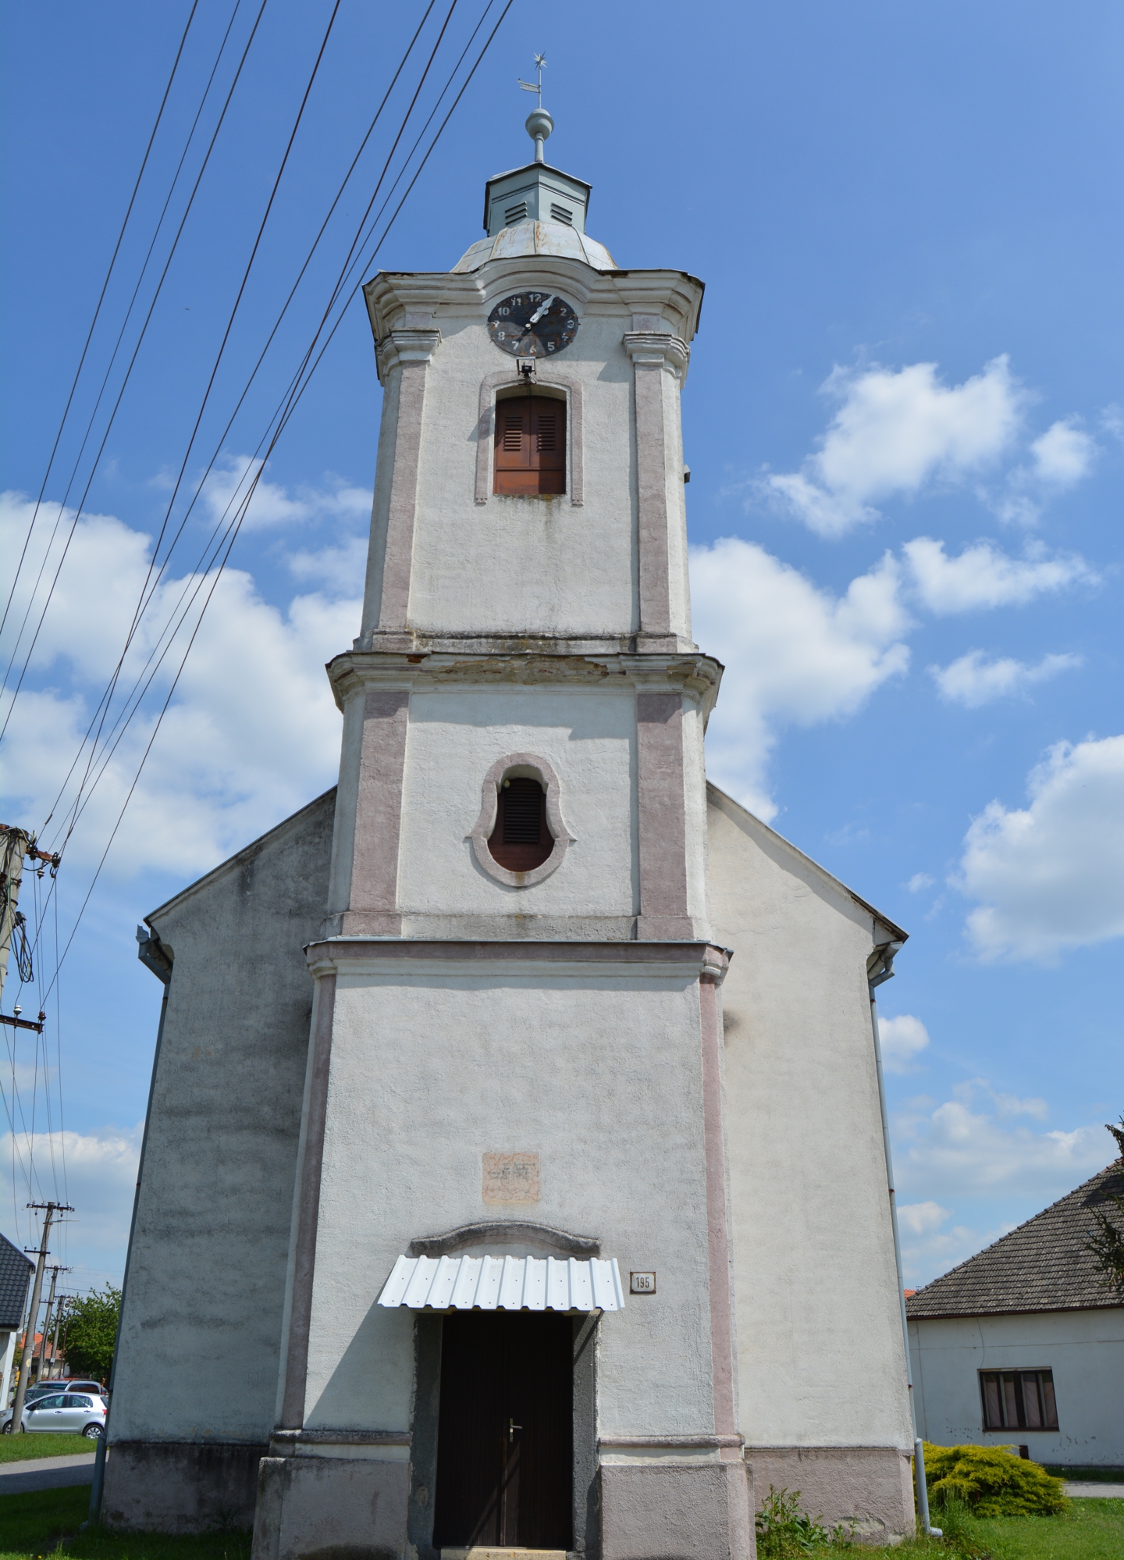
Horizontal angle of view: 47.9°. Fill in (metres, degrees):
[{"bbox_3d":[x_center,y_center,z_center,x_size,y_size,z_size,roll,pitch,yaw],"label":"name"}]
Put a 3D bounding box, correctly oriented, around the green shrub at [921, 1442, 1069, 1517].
[{"bbox_3d":[6.597,10.950,19.876,2.600,1.050,2.300,0,-26,0],"label":"green shrub"}]

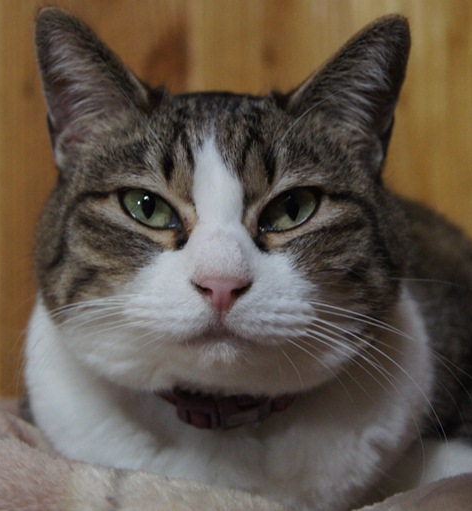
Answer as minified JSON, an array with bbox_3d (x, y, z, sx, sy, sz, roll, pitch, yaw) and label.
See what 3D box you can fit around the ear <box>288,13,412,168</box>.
[{"bbox_3d":[0.040,-0.058,0.385,0.039,0.052,0.025,17,-5,-16],"label":"ear"}]

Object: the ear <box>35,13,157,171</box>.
[{"bbox_3d":[-0.050,-0.059,0.385,0.039,0.052,0.025,-17,-5,16],"label":"ear"}]

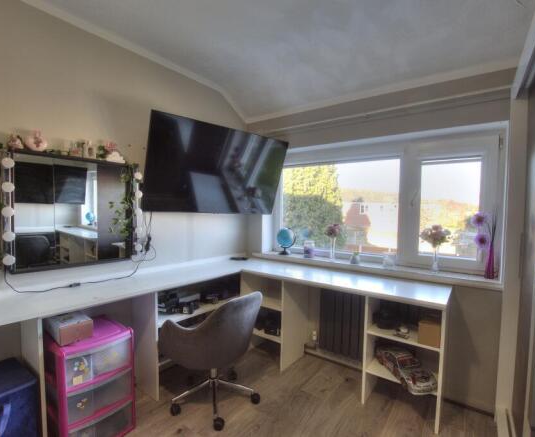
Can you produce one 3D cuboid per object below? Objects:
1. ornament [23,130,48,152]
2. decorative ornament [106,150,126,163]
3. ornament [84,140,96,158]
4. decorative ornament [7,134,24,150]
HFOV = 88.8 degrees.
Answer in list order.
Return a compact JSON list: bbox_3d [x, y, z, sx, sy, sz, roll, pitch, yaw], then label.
[{"bbox_3d":[-1.258,-0.423,1.487,0.084,0.114,0.093,2,1,36],"label":"ornament"},{"bbox_3d":[-1.010,-0.406,1.828,0.039,0.065,0.114,2,1,36],"label":"decorative ornament"},{"bbox_3d":[-1.102,-0.426,1.700,0.044,0.102,0.055,2,1,36],"label":"ornament"},{"bbox_3d":[-1.308,-0.395,1.420,0.064,0.070,0.061,2,1,36],"label":"decorative ornament"}]

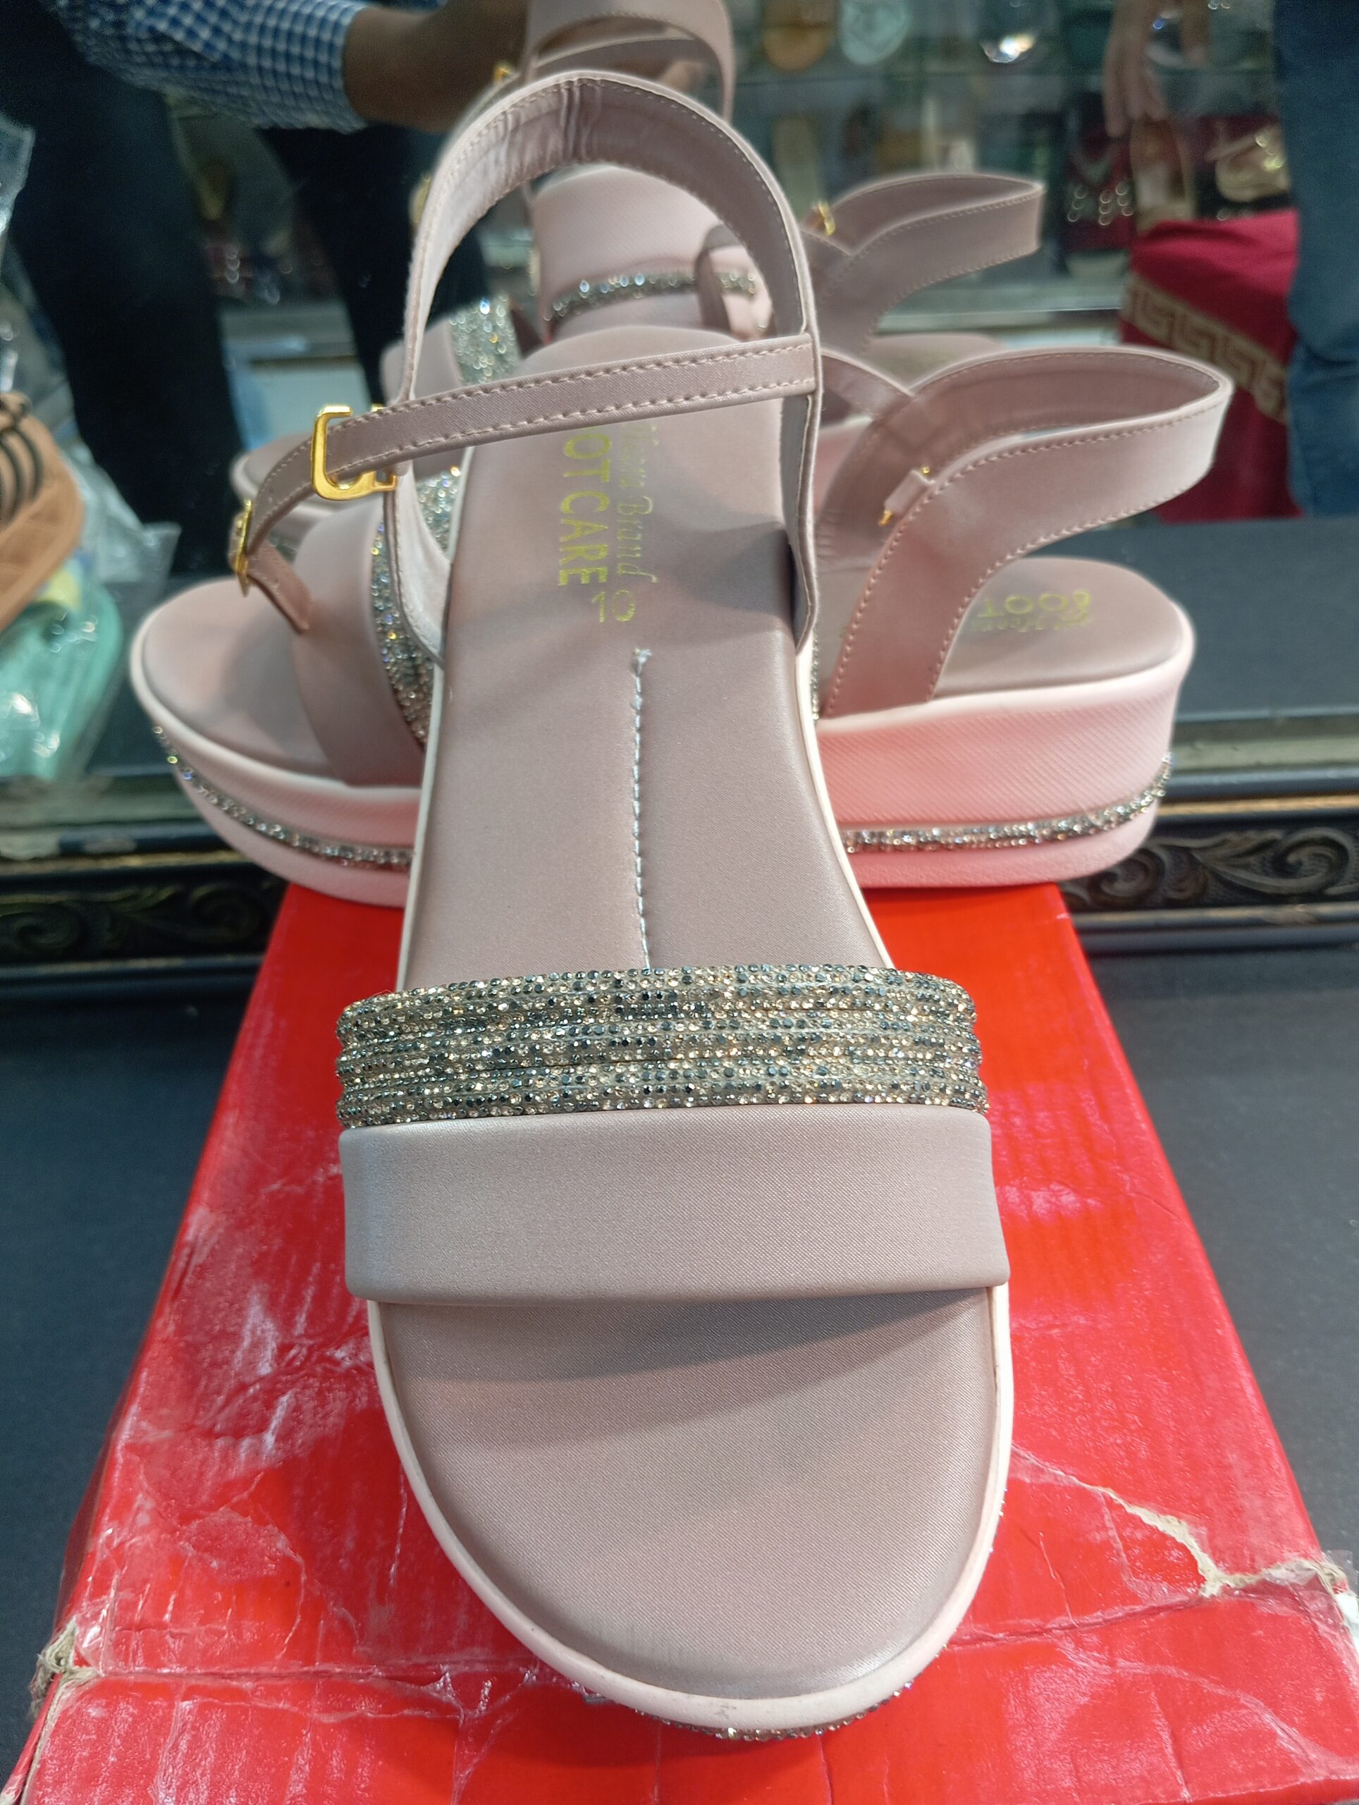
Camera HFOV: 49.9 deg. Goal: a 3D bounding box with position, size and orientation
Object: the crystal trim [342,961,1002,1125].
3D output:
[{"bbox_3d":[-0.002,0.025,0.200,0.087,0.035,0.027,-3,56,-1],"label":"crystal trim"}]

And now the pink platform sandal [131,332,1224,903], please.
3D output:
[{"bbox_3d":[-0.008,-0.071,0.362,0.265,0.117,0.095,1,38,4],"label":"pink platform sandal"}]

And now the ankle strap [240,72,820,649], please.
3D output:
[{"bbox_3d":[-0.027,-0.101,0.270,0.105,0.062,0.099,-3,56,-1],"label":"ankle strap"}]

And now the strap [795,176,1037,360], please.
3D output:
[{"bbox_3d":[0.068,-0.202,0.484,0.099,0.065,0.083,-7,38,-5],"label":"strap"}]

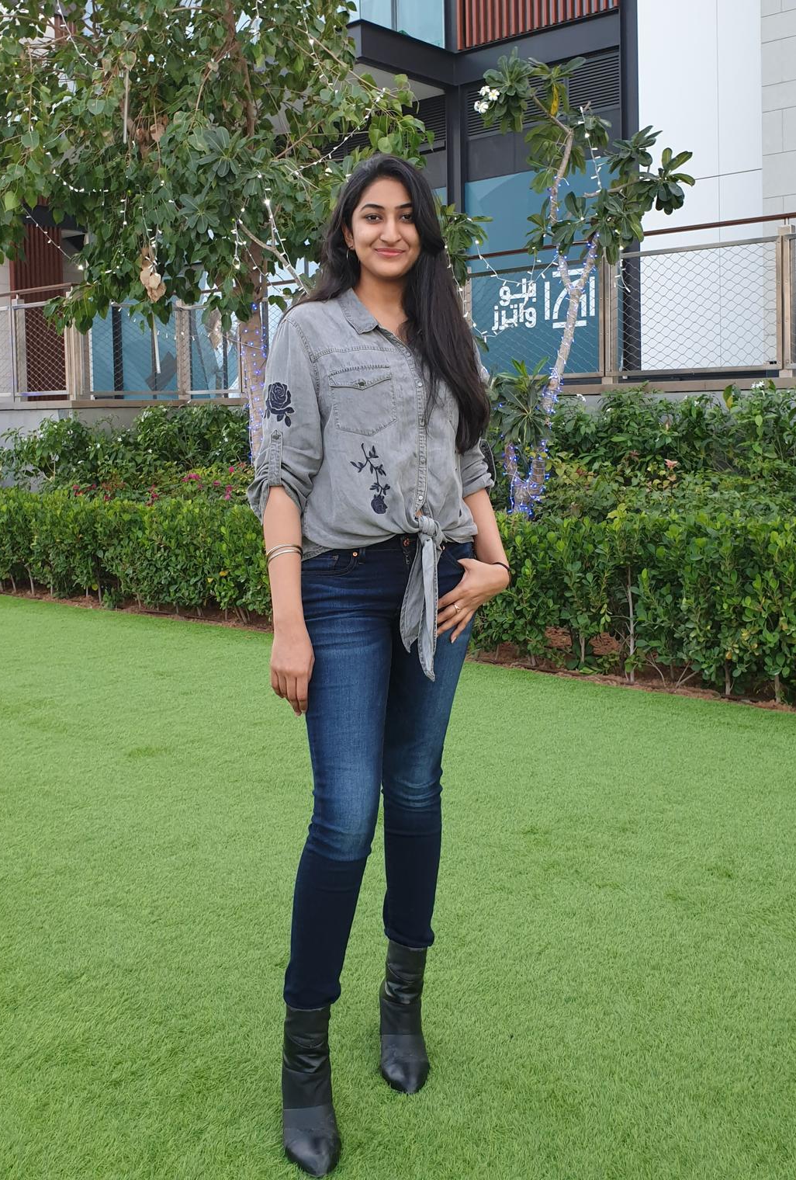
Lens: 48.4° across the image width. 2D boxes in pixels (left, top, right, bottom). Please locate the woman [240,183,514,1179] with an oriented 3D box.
[{"bbox_3d":[-0.030,0.105,1.645,0.500,1.740,0.420,-4,8,-20],"label":"woman"}]

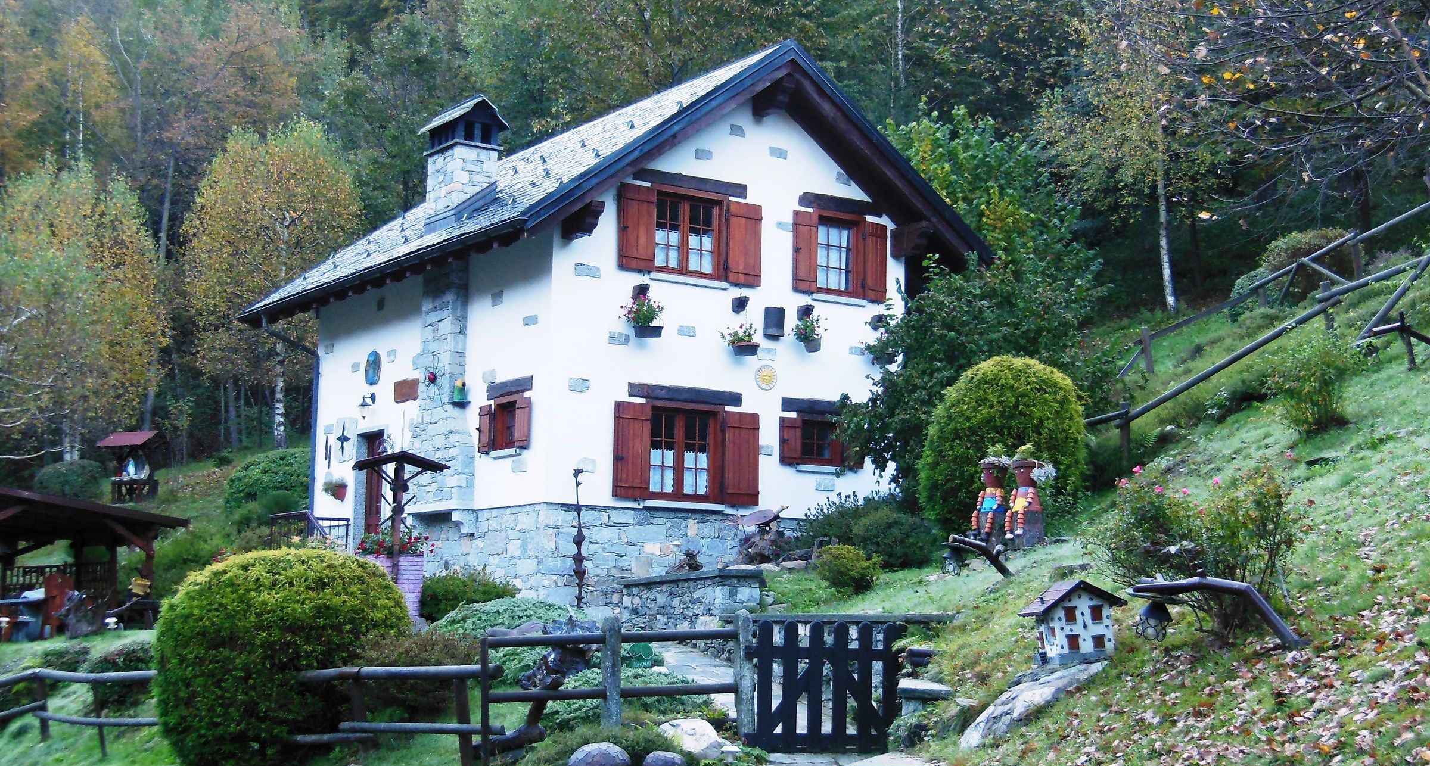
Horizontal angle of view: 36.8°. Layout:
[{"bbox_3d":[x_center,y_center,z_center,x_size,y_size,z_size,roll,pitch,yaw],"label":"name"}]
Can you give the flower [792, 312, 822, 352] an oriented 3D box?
[{"bbox_3d":[1.134,-0.625,26.433,0.350,0.480,0.310,6,-8,-32],"label":"flower"}]

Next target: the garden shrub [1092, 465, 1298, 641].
[{"bbox_3d":[2.795,0.988,12.500,1.200,1.050,1.100,1,-7,0],"label":"garden shrub"}]

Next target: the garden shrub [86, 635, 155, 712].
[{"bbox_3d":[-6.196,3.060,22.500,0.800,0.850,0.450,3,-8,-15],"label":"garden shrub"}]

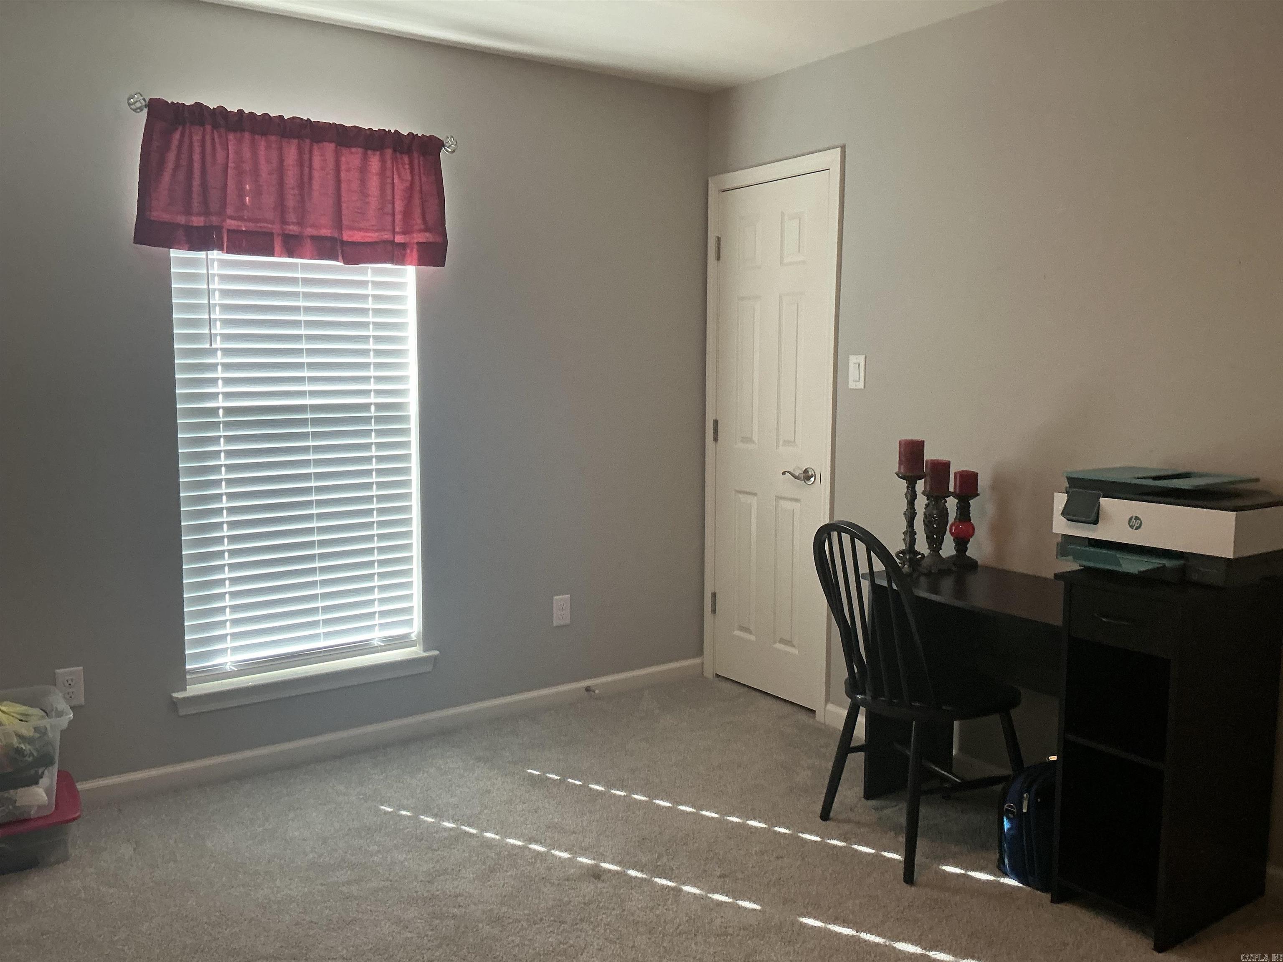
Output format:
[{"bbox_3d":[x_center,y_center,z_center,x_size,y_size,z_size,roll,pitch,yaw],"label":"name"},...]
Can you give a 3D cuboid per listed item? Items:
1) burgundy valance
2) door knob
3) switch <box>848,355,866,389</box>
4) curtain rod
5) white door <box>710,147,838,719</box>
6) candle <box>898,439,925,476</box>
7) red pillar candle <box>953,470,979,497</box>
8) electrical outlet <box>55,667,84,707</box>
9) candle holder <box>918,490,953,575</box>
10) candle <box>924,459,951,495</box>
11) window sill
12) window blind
[{"bbox_3d":[-1.072,-0.923,3.274,0.985,0.430,0.085,-5,8,-35],"label":"burgundy valance"},{"bbox_3d":[0.593,-0.019,3.923,0.060,0.066,0.133,-5,8,-35],"label":"door knob"},{"bbox_3d":[0.761,-0.386,3.682,0.010,0.116,0.074,-5,8,-35],"label":"switch"},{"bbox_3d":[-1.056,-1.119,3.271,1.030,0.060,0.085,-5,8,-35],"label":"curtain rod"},{"bbox_3d":[0.505,-0.153,4.109,0.050,2.050,0.660,-5,8,-35],"label":"white door"},{"bbox_3d":[0.824,-0.072,3.166,0.078,0.101,0.078,-5,8,-35],"label":"candle"},{"bbox_3d":[1.021,0.008,3.265,0.076,0.073,0.076,-5,8,-35],"label":"red pillar candle"},{"bbox_3d":[-1.714,0.621,3.115,0.072,0.116,0.009,-5,8,-35],"label":"electrical outlet"},{"bbox_3d":[0.913,0.157,3.221,0.105,0.243,0.105,-5,8,-35],"label":"candle holder"},{"bbox_3d":[0.914,-0.012,3.201,0.079,0.100,0.079,-5,8,-35],"label":"candle"},{"bbox_3d":[-1.125,0.680,3.551,0.893,0.068,0.110,-5,8,-35],"label":"window sill"},{"bbox_3d":[-1.148,-0.213,3.488,0.790,1.650,0.055,-5,8,-35],"label":"window blind"}]

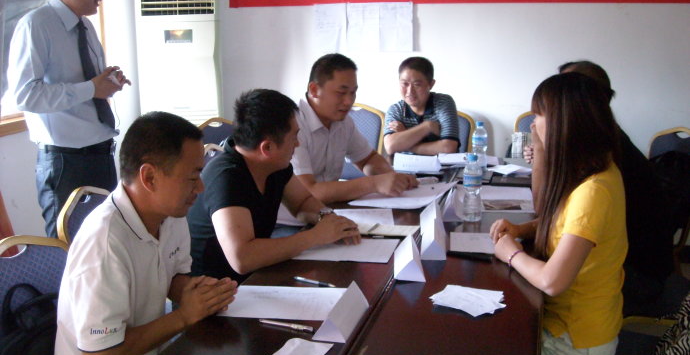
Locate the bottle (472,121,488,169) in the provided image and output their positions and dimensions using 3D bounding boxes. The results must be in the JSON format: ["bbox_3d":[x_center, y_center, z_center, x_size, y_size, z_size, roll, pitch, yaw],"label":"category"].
[{"bbox_3d":[0.634,-0.158,3.243,0.066,0.224,0.066,3,15,16],"label":"bottle"}]

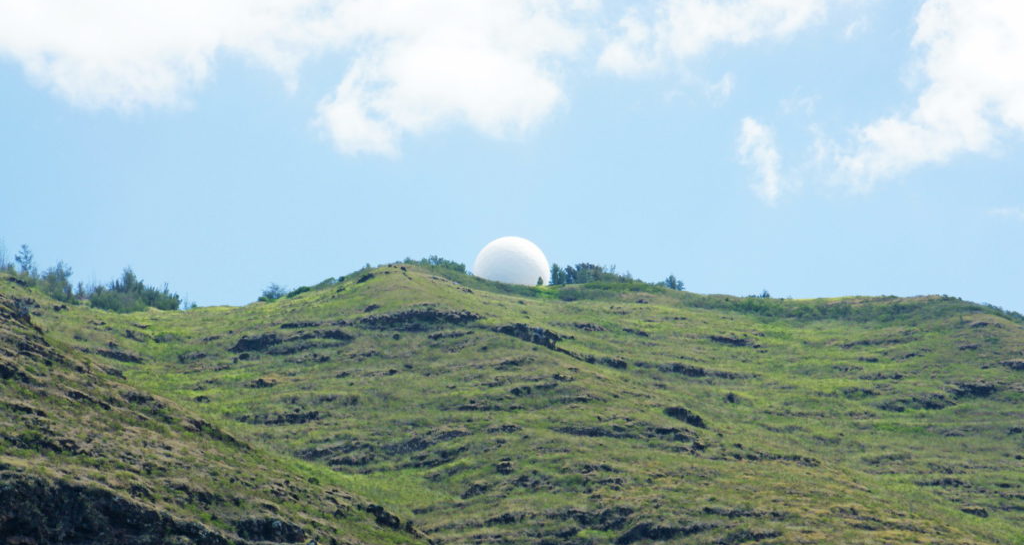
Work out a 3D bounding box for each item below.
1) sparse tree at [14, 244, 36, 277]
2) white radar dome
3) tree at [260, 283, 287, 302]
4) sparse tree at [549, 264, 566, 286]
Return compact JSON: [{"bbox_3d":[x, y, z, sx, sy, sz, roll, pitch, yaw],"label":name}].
[{"bbox_3d":[-122.010,-2.880,585.000,5.520,8.970,5.520,0,-12,0],"label":"sparse tree"},{"bbox_3d":[0.010,-1.810,650.000,21.090,16.440,21.090,0,-12,0],"label":"white radar dome"},{"bbox_3d":[-62.470,5.240,611.000,7.860,4.820,7.860,0,-12,0],"label":"tree"},{"bbox_3d":[12.490,0.620,640.250,4.670,6.310,4.670,0,-12,0],"label":"sparse tree"}]

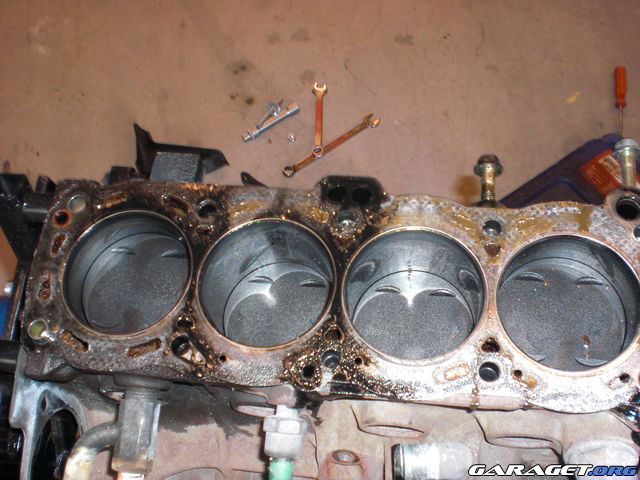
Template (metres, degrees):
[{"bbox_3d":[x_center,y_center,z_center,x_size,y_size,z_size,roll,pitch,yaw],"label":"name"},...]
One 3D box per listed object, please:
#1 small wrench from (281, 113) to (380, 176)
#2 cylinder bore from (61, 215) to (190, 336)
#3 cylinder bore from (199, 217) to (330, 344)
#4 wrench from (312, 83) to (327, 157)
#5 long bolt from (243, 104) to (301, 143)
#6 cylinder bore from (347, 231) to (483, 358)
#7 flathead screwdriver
[{"bbox_3d":[0.016,-0.140,1.030,0.165,0.008,0.026,-34,67,-10],"label":"small wrench"},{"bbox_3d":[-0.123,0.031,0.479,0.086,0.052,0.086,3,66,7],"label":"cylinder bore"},{"bbox_3d":[-0.030,0.042,0.479,0.086,0.078,0.086,3,66,7],"label":"cylinder bore"},{"bbox_3d":[-0.002,-0.180,1.047,0.022,0.009,0.134,-1,65,5],"label":"wrench"},{"bbox_3d":[-0.074,-0.181,1.088,0.099,0.013,0.013,-31,67,-8],"label":"long bolt"},{"bbox_3d":[0.062,0.047,0.467,0.086,0.078,0.086,3,66,7],"label":"cylinder bore"},{"bbox_3d":[0.432,-0.195,1.010,0.018,0.018,0.135,7,66,9],"label":"flathead screwdriver"}]

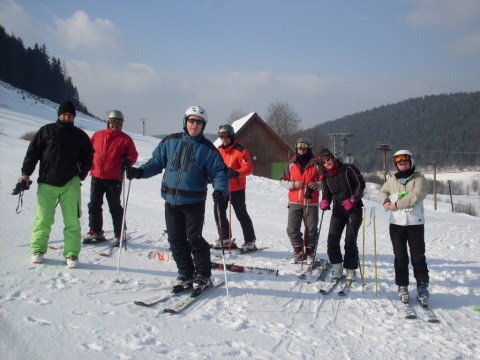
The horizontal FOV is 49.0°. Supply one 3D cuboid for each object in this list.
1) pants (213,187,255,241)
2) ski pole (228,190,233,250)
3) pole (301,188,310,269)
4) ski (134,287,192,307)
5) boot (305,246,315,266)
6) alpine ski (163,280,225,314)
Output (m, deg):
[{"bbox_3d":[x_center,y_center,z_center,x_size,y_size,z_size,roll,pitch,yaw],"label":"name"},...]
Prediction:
[{"bbox_3d":[-0.084,0.501,8.000,0.460,0.840,0.460,-2,2,-44],"label":"pants"},{"bbox_3d":[-0.143,0.507,7.750,0.060,1.150,0.060,-1,0,0],"label":"ski pole"},{"bbox_3d":[0.925,0.681,7.400,0.060,1.170,0.060,4,-1,0],"label":"pole"},{"bbox_3d":[-0.570,1.100,5.420,0.120,0.080,1.550,7,2,23],"label":"ski"},{"bbox_3d":[0.977,1.053,7.350,0.120,0.300,0.300,3,1,14],"label":"boot"},{"bbox_3d":[-0.400,1.140,5.300,0.120,0.080,1.550,6,2,18],"label":"alpine ski"}]

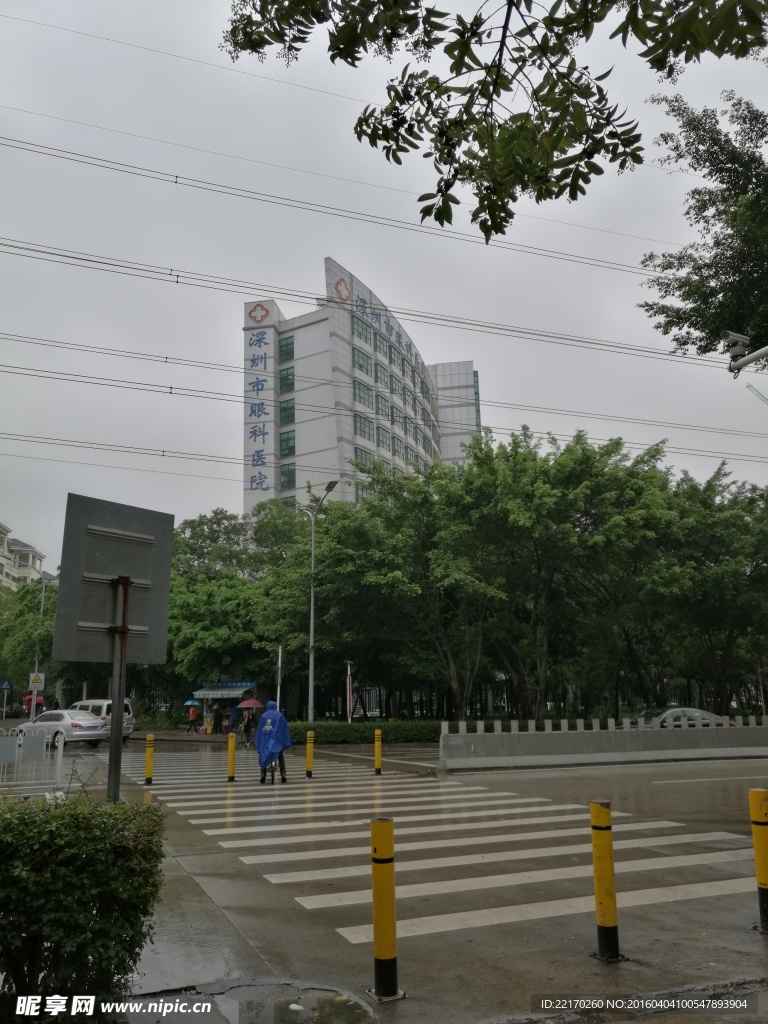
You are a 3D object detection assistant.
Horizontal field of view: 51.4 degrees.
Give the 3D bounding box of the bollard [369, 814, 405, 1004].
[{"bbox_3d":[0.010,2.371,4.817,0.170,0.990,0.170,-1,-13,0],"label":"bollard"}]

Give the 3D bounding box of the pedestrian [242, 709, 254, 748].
[{"bbox_3d":[-5.256,8.396,31.115,0.500,1.570,0.420,1,-13,-5],"label":"pedestrian"}]

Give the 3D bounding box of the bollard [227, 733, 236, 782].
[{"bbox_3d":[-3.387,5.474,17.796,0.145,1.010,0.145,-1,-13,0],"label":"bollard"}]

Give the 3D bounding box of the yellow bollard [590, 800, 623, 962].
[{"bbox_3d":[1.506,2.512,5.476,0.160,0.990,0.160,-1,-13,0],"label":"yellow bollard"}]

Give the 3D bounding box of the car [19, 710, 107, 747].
[{"bbox_3d":[-13.531,9.162,33.626,4.600,1.470,1.780,-13,-18,41],"label":"car"}]

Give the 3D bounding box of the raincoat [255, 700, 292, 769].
[{"bbox_3d":[-2.438,4.933,17.741,0.800,1.420,0.720,2,-14,-10],"label":"raincoat"}]

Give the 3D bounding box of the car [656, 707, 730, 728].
[{"bbox_3d":[9.500,7.380,26.900,4.600,1.460,1.800,5,-14,-21],"label":"car"}]

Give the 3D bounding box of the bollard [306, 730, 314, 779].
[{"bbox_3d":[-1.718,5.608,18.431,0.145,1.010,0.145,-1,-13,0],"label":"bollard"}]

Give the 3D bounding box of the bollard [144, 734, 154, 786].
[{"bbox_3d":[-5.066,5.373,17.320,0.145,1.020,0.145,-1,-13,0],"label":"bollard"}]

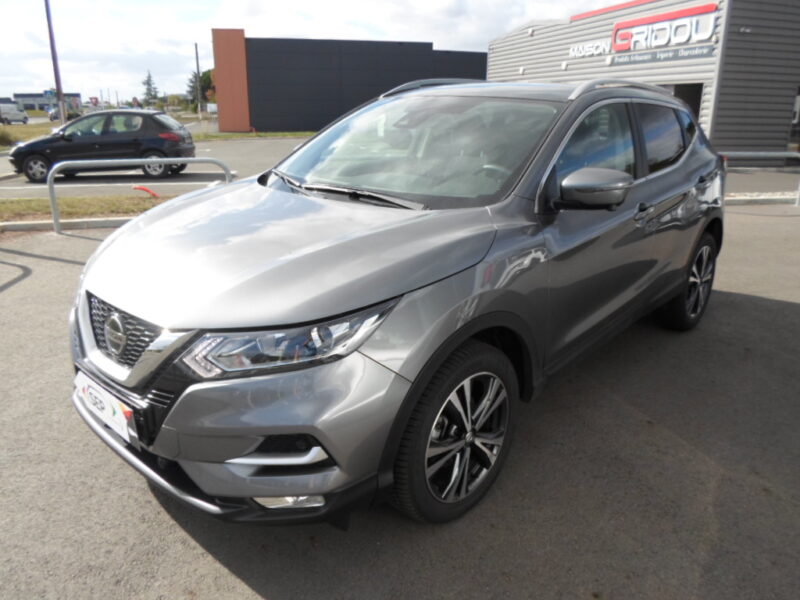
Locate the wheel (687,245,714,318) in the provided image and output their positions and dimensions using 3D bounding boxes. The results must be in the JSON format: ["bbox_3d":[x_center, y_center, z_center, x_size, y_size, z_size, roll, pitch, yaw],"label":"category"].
[{"bbox_3d":[1.998,-0.145,4.022,0.190,0.490,0.490,16,25,40],"label":"wheel"}]

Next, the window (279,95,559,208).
[{"bbox_3d":[0.027,-0.724,2.835,1.430,0.120,0.940,17,54,40],"label":"window"}]

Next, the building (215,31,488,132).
[{"bbox_3d":[-3.728,-15.063,40.221,18.277,5.600,11.000,-7,20,-19],"label":"building"}]

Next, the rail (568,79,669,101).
[{"bbox_3d":[1.301,-1.174,3.230,0.060,0.100,1.500,16,25,40],"label":"rail"}]

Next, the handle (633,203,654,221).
[{"bbox_3d":[1.240,-0.451,2.928,0.050,0.050,0.190,17,25,40],"label":"handle"}]

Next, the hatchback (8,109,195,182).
[{"bbox_3d":[-6.734,-3.540,13.177,3.835,1.430,1.670,-2,19,-5],"label":"hatchback"}]

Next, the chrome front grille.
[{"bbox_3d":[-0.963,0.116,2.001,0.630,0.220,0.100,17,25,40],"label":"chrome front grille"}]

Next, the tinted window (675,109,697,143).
[{"bbox_3d":[1.863,-1.117,3.751,0.050,0.260,0.310,-21,-1,43],"label":"tinted window"}]

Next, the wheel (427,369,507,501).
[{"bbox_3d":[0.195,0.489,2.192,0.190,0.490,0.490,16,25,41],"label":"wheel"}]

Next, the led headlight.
[{"bbox_3d":[-0.311,0.129,1.806,0.470,0.210,0.550,16,25,40],"label":"led headlight"}]

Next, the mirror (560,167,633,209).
[{"bbox_3d":[0.800,-0.459,2.360,0.225,0.165,0.180,17,25,40],"label":"mirror"}]

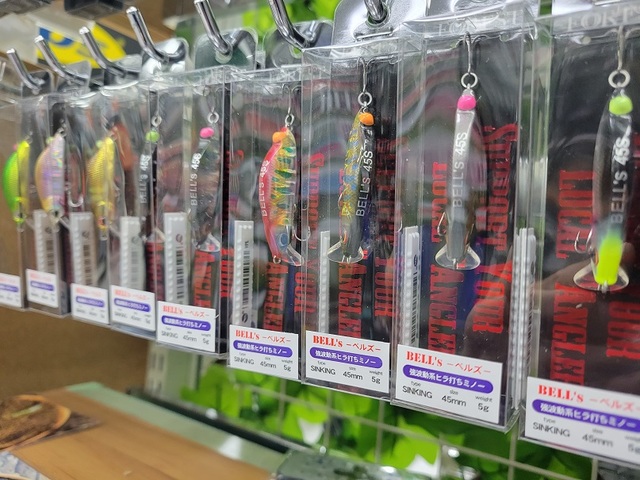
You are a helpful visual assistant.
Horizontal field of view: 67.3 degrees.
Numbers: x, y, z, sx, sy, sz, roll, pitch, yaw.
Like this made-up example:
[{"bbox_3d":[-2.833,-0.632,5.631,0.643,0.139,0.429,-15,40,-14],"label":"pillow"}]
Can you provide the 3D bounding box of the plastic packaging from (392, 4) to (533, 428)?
[{"bbox_3d":[0.039,-0.005,0.132,0.030,0.104,0.019,3,5,31],"label":"plastic packaging"}]

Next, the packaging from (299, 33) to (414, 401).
[{"bbox_3d":[0.012,-0.006,0.153,0.030,0.104,0.019,3,6,25],"label":"packaging"}]

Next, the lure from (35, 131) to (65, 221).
[{"bbox_3d":[-0.133,-0.031,0.236,0.008,0.044,0.013,4,7,33],"label":"lure"}]

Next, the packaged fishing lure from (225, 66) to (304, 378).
[{"bbox_3d":[-0.015,-0.005,0.174,0.030,0.104,0.019,3,5,25],"label":"packaged fishing lure"}]

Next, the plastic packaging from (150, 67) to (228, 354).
[{"bbox_3d":[-0.045,-0.010,0.187,0.030,0.104,0.019,3,4,25],"label":"plastic packaging"}]

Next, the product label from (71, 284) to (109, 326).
[{"bbox_3d":[-0.106,0.029,0.221,0.028,0.015,0.001,3,5,31],"label":"product label"}]

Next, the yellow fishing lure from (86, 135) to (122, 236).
[{"bbox_3d":[-0.102,-0.026,0.226,0.008,0.044,0.013,3,5,31],"label":"yellow fishing lure"}]

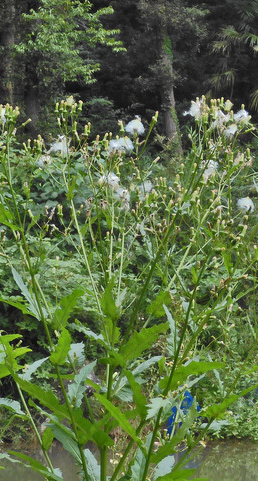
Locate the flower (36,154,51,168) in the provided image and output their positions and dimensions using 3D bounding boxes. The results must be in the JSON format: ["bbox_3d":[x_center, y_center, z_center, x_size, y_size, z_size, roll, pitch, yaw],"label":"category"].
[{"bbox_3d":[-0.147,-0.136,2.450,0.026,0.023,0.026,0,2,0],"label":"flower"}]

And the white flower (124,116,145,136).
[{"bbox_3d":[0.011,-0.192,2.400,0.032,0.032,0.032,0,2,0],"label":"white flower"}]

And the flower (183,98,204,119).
[{"bbox_3d":[0.088,-0.181,1.950,0.027,0.027,0.027,0,0,0],"label":"flower"}]

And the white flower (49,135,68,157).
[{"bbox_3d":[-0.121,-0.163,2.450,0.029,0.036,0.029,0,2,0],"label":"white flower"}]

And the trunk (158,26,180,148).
[{"bbox_3d":[0.513,-1.987,18.500,0.240,1.620,0.240,-3,2,0],"label":"trunk"}]

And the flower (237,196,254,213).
[{"bbox_3d":[0.160,-0.049,1.950,0.022,0.022,0.022,0,0,0],"label":"flower"}]

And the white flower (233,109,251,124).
[{"bbox_3d":[0.155,-0.170,1.950,0.025,0.022,0.025,0,0,0],"label":"white flower"}]

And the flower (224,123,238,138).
[{"bbox_3d":[0.139,-0.151,1.950,0.019,0.022,0.021,0,0,0],"label":"flower"}]

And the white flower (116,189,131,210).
[{"bbox_3d":[-0.008,-0.058,2.000,0.022,0.031,0.022,0,0,0],"label":"white flower"}]

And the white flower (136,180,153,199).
[{"bbox_3d":[0.022,-0.073,2.050,0.026,0.026,0.026,0,0,0],"label":"white flower"}]

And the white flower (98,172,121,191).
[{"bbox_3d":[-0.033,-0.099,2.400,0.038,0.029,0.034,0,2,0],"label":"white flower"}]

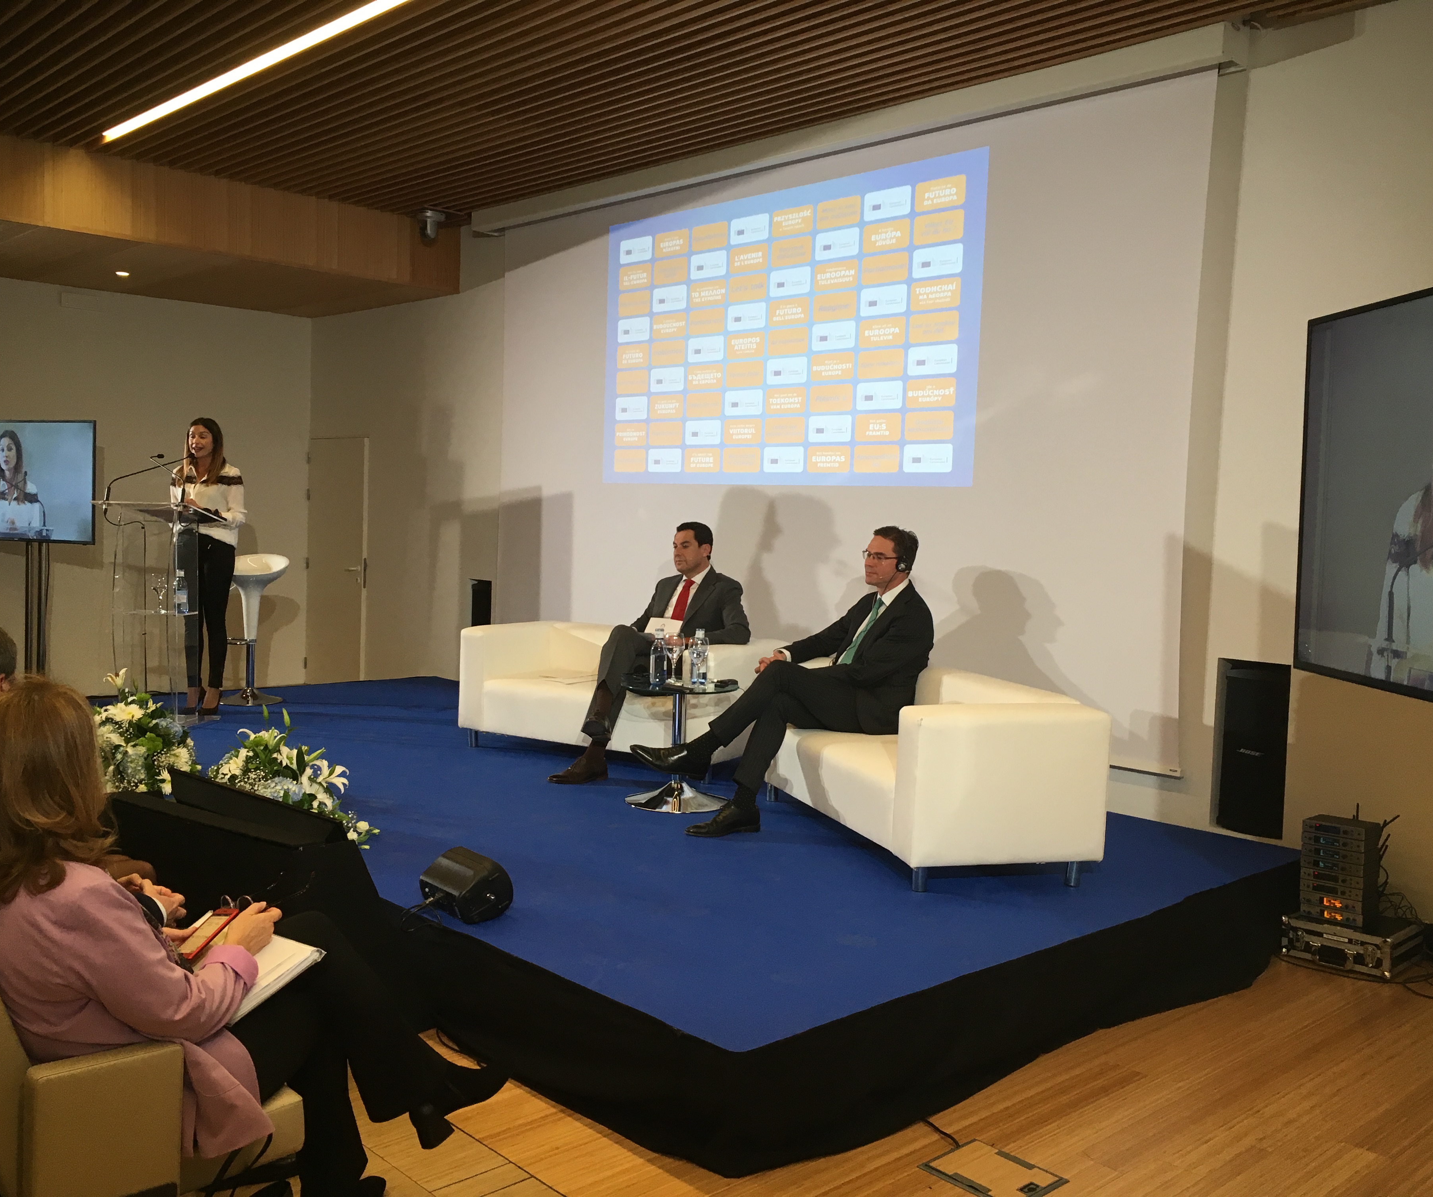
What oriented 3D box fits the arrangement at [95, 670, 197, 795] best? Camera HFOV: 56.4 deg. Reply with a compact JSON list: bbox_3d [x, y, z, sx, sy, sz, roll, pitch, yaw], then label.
[{"bbox_3d":[-2.449,0.551,5.702,0.440,0.510,0.520,-2,5,-44],"label":"arrangement"}]

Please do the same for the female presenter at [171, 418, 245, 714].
[{"bbox_3d":[-2.926,-0.183,7.667,0.440,1.676,0.350,4,4,34],"label":"female presenter"}]

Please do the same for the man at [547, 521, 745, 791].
[{"bbox_3d":[-0.296,0.232,6.377,0.520,1.178,1.004,5,5,38],"label":"man"}]

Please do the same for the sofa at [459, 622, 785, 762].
[{"bbox_3d":[-0.486,0.489,6.788,1.497,0.606,0.712,4,4,30],"label":"sofa"}]

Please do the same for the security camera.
[{"bbox_3d":[-1.887,-2.460,8.848,0.190,0.210,0.200,5,5,38],"label":"security camera"}]

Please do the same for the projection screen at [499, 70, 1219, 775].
[{"bbox_3d":[0.247,-0.838,7.139,0.050,2.808,4.900,-2,5,-44],"label":"projection screen"}]

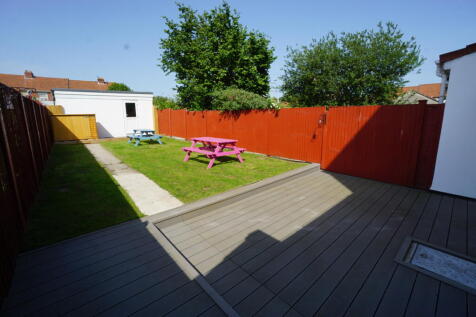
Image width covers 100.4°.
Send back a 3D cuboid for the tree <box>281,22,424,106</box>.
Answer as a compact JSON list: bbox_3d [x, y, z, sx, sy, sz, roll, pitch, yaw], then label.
[{"bbox_3d":[5.717,-3.736,10.756,6.800,6.410,6.200,6,11,26],"label":"tree"}]

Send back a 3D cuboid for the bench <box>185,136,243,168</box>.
[{"bbox_3d":[-0.780,-0.230,6.427,1.440,0.730,1.510,-8,14,-43],"label":"bench"}]

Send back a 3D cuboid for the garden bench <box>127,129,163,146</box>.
[{"bbox_3d":[-5.192,-1.165,11.072,1.440,0.730,1.510,-8,13,-41],"label":"garden bench"}]

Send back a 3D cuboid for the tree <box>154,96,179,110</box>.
[{"bbox_3d":[-6.436,-3.757,17.802,3.200,3.480,3.000,-2,11,-19],"label":"tree"}]

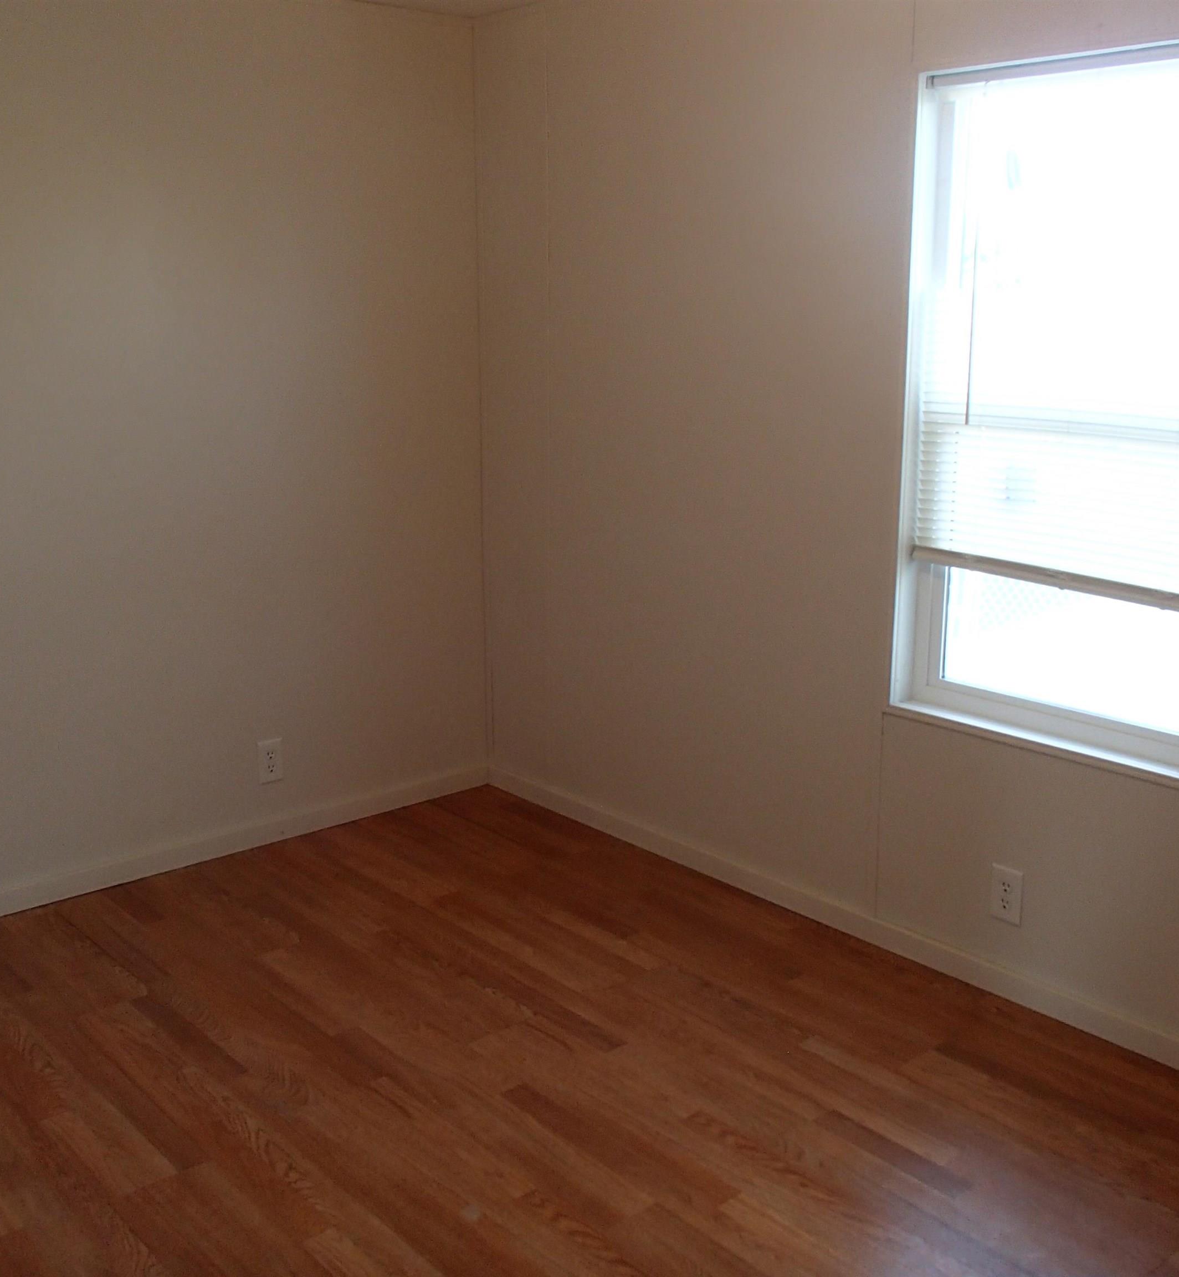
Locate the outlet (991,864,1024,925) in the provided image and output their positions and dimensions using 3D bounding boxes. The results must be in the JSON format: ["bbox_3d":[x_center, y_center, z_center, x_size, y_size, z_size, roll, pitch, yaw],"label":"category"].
[{"bbox_3d":[0.899,0.552,2.968,0.008,0.122,0.076,-11,17,-39],"label":"outlet"}]

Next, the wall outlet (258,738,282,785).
[{"bbox_3d":[-0.898,0.345,3.881,0.076,0.122,0.008,-11,17,-39],"label":"wall outlet"}]

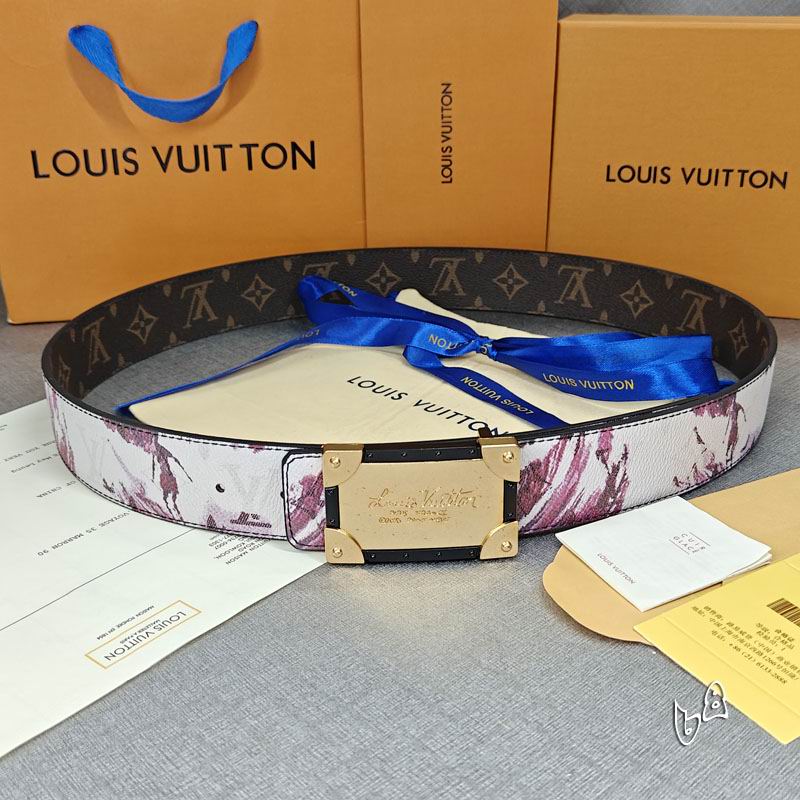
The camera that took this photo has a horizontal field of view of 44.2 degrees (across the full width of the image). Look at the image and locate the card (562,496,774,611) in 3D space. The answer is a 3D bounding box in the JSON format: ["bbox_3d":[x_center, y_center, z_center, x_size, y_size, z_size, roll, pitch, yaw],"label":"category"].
[{"bbox_3d":[0.099,0.056,0.372,0.063,0.005,0.051,-13,28,-26],"label":"card"}]

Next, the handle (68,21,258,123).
[{"bbox_3d":[-0.132,-0.185,0.558,0.106,0.053,0.026,-4,22,-8],"label":"handle"}]

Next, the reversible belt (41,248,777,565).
[{"bbox_3d":[0.009,-0.021,0.490,0.346,0.047,0.287,-1,25,-3],"label":"reversible belt"}]

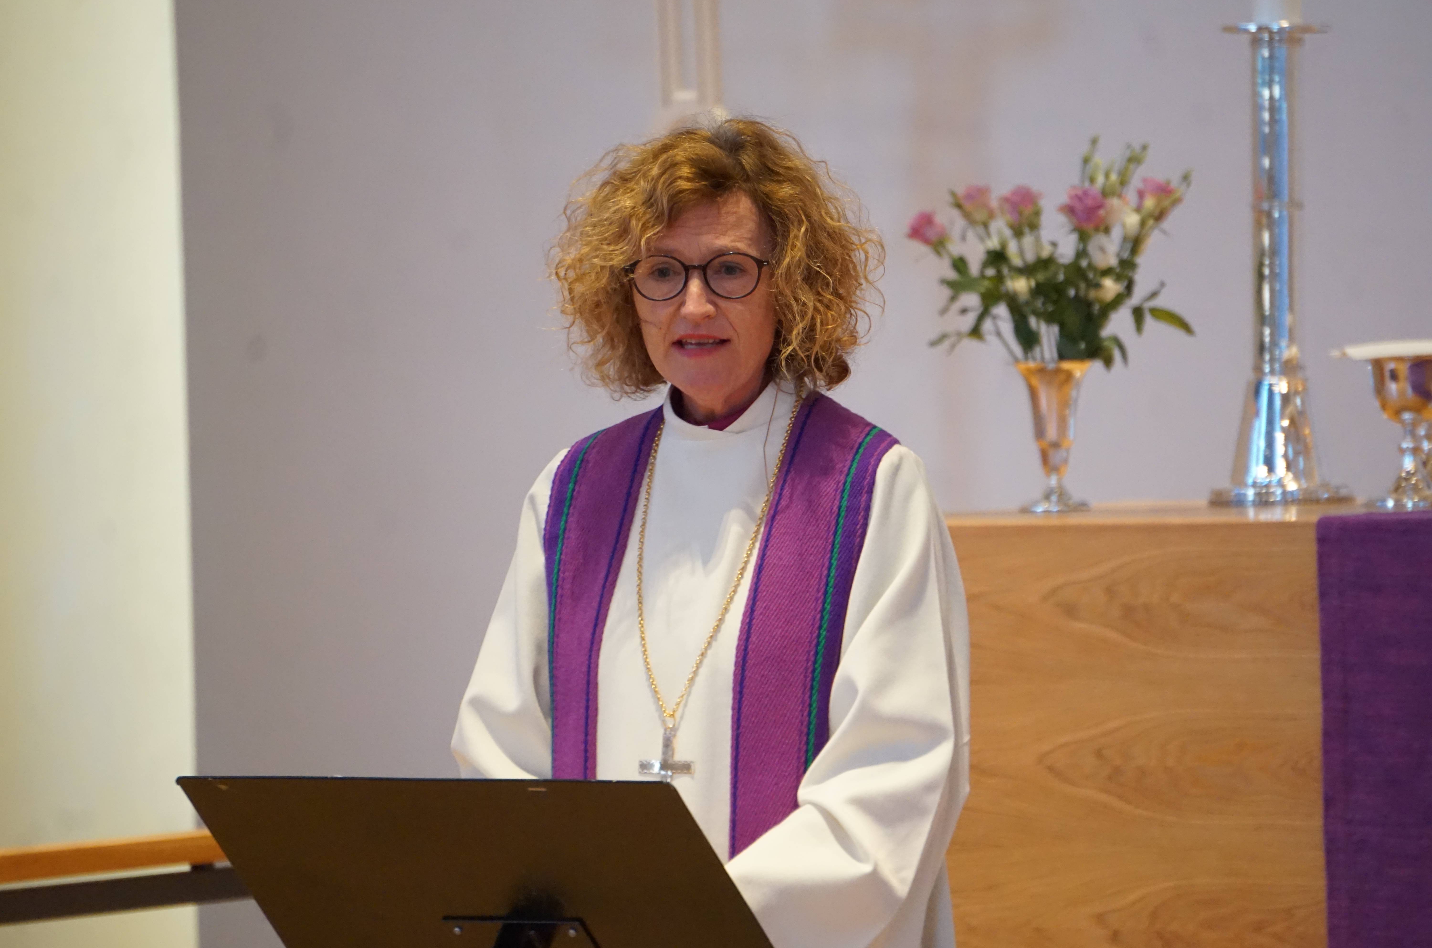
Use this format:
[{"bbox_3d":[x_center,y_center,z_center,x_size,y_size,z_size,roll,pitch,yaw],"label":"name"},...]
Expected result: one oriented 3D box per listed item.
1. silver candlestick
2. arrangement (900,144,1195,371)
[{"bbox_3d":[0.599,-0.222,13.300,0.150,0.512,0.150,-1,2,12],"label":"silver candlestick"},{"bbox_3d":[0.352,-0.232,13.200,0.300,0.240,0.240,-1,2,12],"label":"arrangement"}]

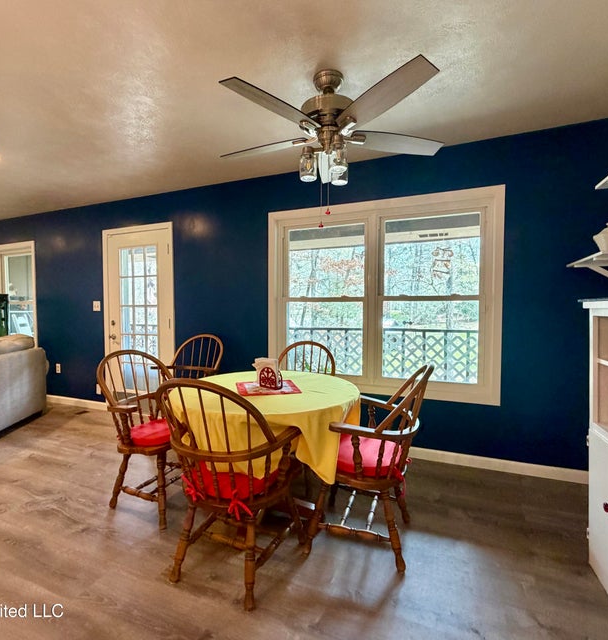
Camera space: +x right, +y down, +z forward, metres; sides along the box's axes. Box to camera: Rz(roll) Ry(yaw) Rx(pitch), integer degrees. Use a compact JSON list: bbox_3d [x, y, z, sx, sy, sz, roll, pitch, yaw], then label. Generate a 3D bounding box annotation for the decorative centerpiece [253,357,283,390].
[{"bbox_3d":[-0.207,0.306,2.027,0.175,0.172,0.075,1,2,33],"label":"decorative centerpiece"}]

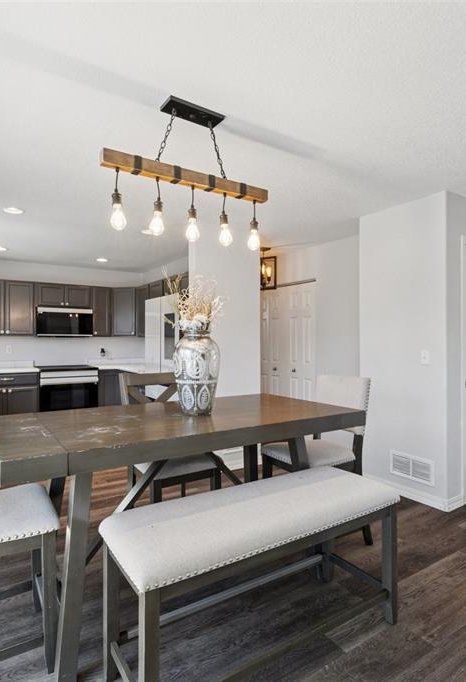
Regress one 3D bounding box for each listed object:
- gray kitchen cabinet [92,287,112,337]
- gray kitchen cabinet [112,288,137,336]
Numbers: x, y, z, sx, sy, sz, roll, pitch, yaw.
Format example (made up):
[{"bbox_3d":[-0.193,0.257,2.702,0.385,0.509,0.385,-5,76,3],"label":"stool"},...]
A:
[{"bbox_3d":[-2.102,-0.450,6.249,0.300,0.762,0.330,0,0,-33],"label":"gray kitchen cabinet"},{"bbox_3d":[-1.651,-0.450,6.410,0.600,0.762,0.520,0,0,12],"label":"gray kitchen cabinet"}]

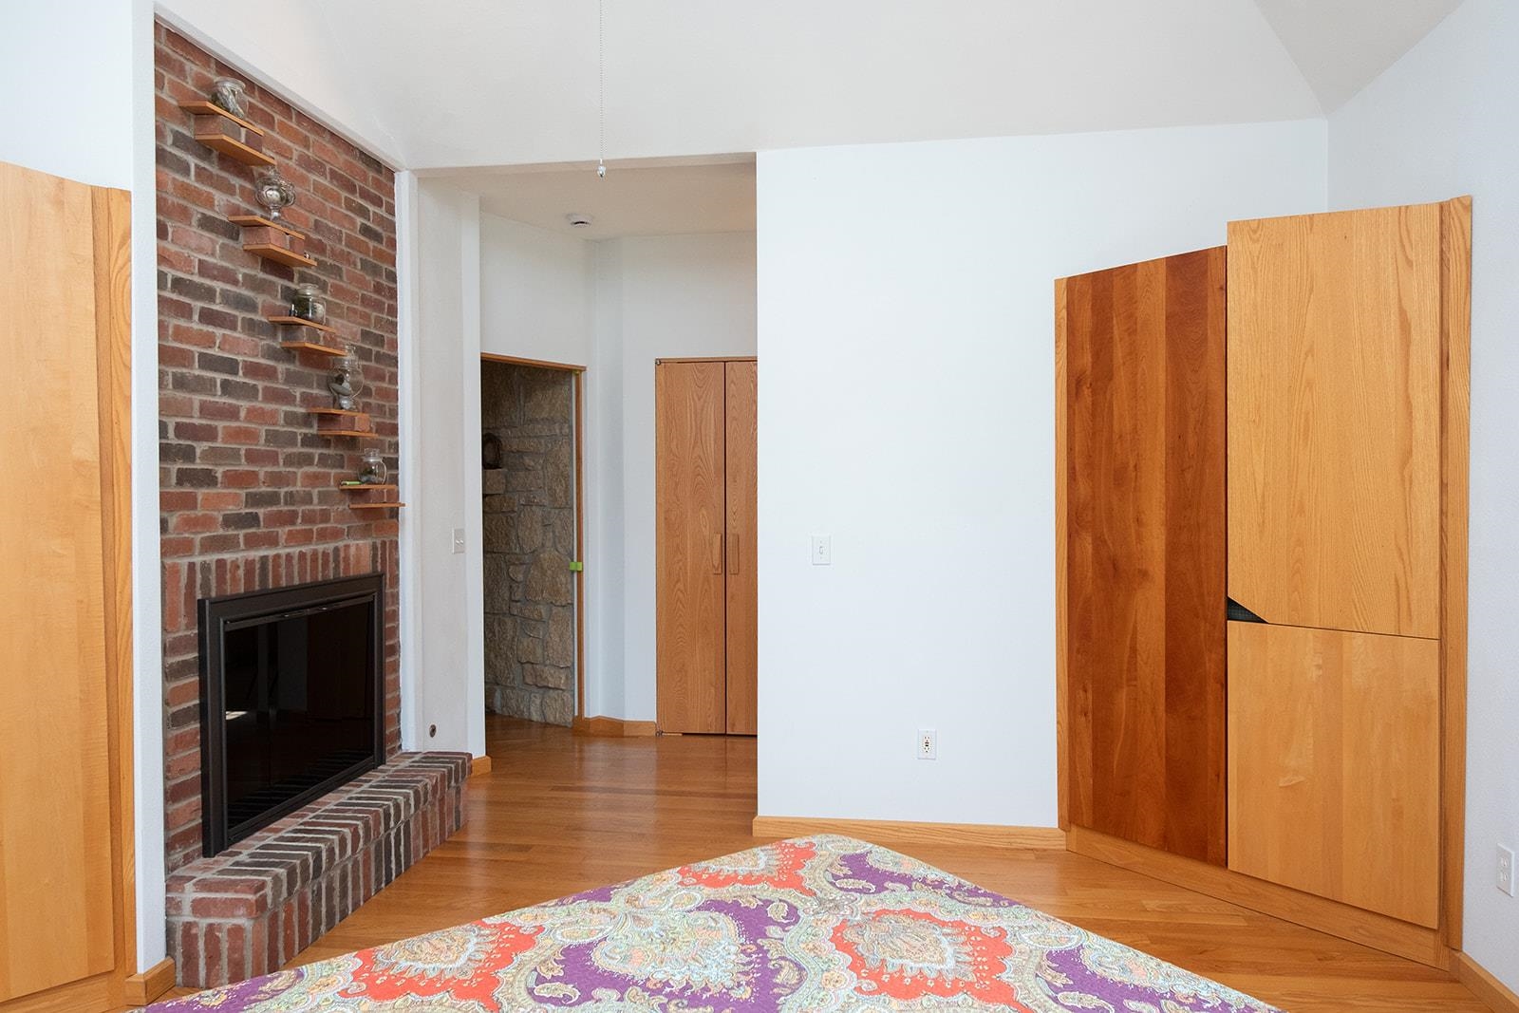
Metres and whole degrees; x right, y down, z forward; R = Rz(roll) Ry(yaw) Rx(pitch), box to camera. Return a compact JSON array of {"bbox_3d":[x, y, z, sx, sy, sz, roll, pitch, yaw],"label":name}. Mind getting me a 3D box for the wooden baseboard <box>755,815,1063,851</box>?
[{"bbox_3d":[0.560,1.239,3.858,1.190,0.080,0.020,0,1,8],"label":"wooden baseboard"}]

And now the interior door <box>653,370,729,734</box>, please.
[{"bbox_3d":[-0.374,0.231,5.542,0.385,2.030,0.040,0,1,8],"label":"interior door"}]

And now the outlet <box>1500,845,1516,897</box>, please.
[{"bbox_3d":[1.891,0.922,2.570,0.008,0.114,0.070,0,1,8],"label":"outlet"}]

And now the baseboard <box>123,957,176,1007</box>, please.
[{"bbox_3d":[-1.619,1.264,2.707,0.050,0.077,0.125,0,1,8],"label":"baseboard"}]

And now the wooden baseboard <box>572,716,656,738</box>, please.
[{"bbox_3d":[-0.795,1.217,5.595,0.470,0.083,0.130,0,1,8],"label":"wooden baseboard"}]

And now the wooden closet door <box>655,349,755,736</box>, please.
[{"bbox_3d":[-0.190,0.226,5.516,0.750,2.050,0.040,0,1,8],"label":"wooden closet door"}]

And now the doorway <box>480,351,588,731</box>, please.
[{"bbox_3d":[-1.250,0.260,5.226,0.130,2.030,0.840,0,1,38],"label":"doorway"}]

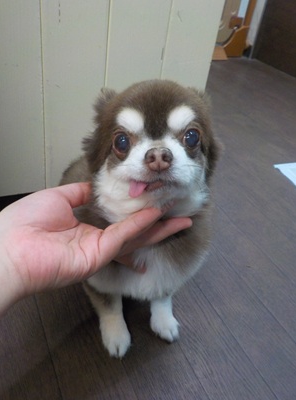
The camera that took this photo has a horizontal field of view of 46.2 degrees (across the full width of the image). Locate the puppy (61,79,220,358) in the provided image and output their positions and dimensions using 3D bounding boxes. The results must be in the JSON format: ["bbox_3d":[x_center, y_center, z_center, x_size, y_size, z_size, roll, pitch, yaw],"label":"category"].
[{"bbox_3d":[-0.029,0.003,0.433,0.145,0.300,0.255,2,32,-10],"label":"puppy"}]

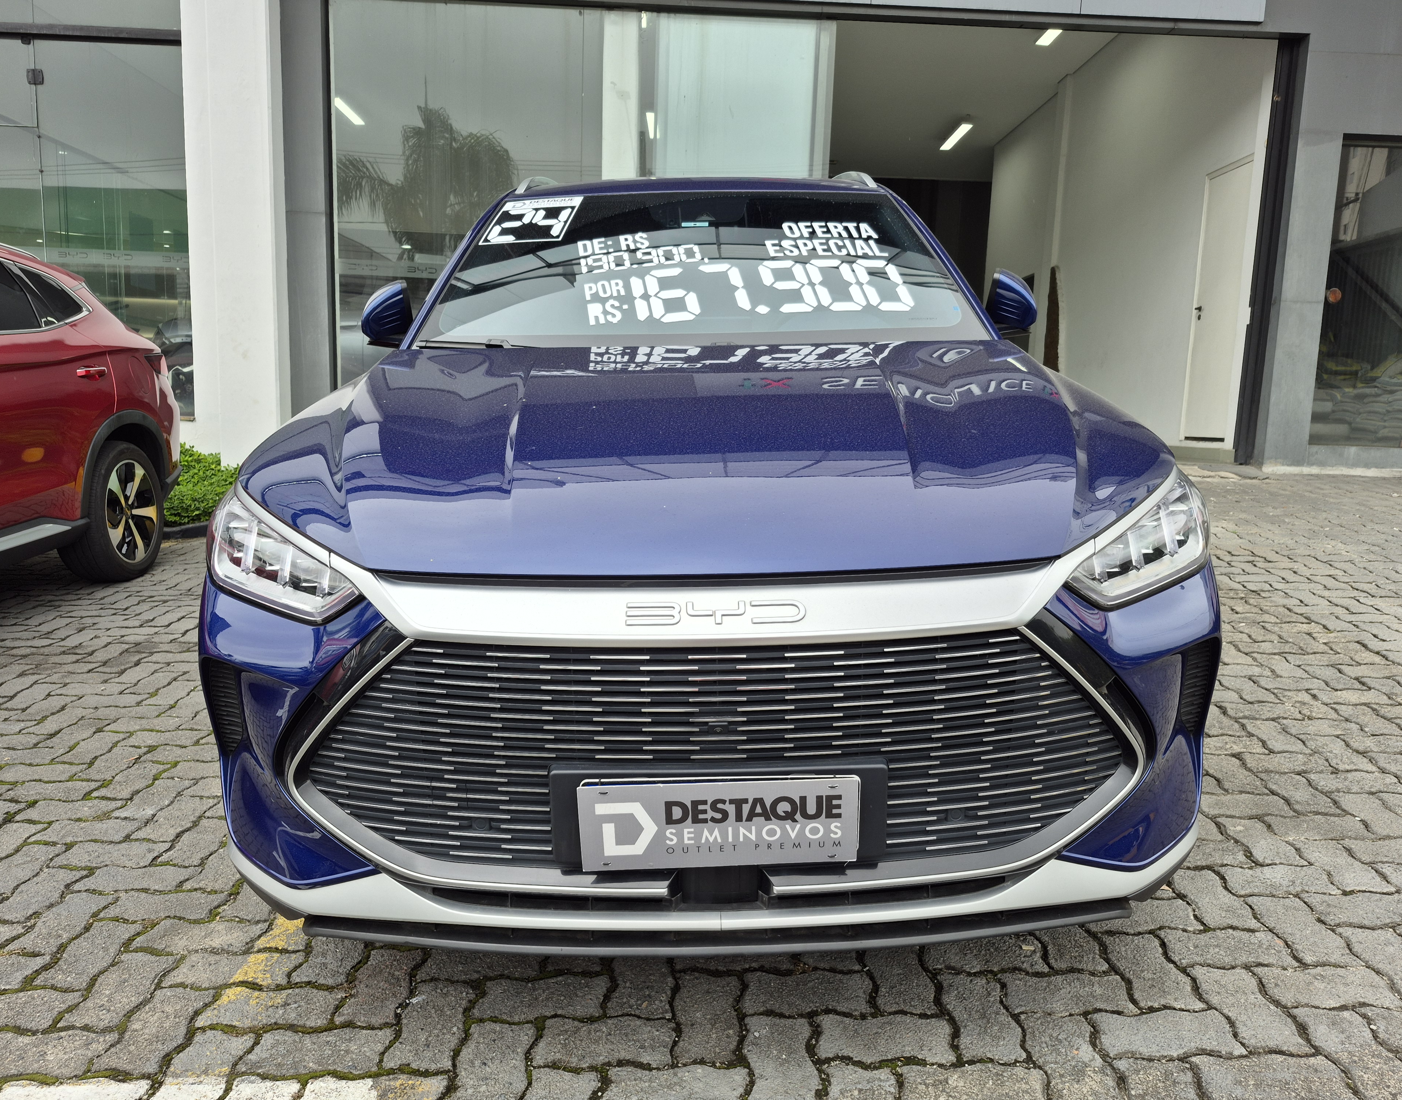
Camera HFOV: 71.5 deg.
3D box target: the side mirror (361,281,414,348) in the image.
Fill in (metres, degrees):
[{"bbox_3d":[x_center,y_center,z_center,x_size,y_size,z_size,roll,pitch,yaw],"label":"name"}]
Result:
[{"bbox_3d":[-0.938,-0.716,2.950,0.200,0.190,0.150,0,11,3],"label":"side mirror"}]

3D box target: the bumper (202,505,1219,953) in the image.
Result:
[{"bbox_3d":[0.021,0.276,1.606,1.850,0.610,0.530,-1,11,0],"label":"bumper"}]

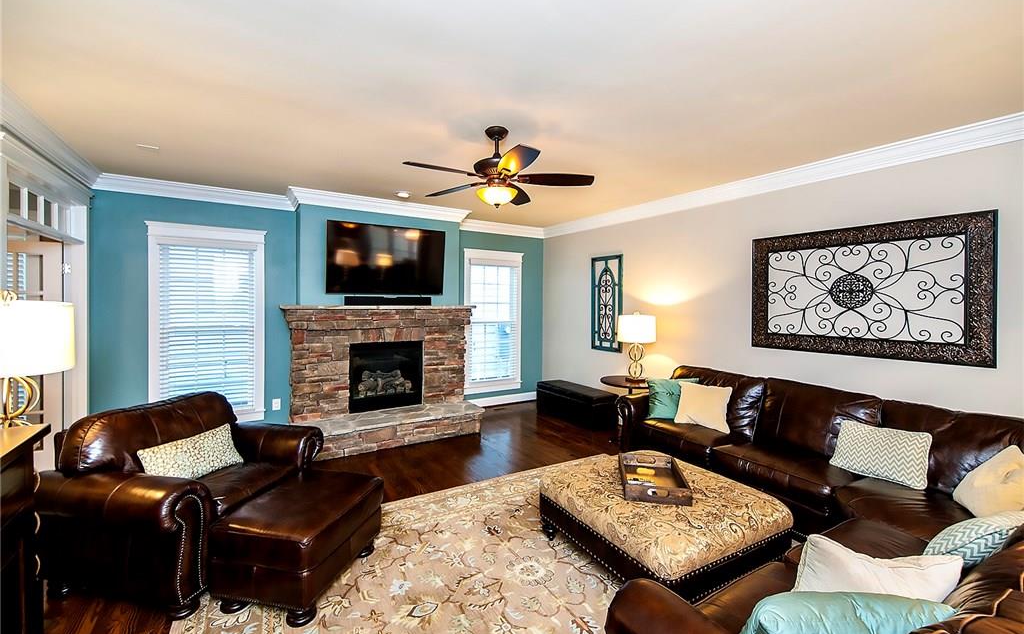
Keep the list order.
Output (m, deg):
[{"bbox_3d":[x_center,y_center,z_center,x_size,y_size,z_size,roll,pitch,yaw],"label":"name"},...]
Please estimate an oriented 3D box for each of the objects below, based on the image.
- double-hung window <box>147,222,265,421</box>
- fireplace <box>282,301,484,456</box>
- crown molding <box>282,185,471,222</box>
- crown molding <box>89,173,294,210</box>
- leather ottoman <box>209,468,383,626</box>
[{"bbox_3d":[-3.145,0.111,4.342,0.967,2.067,0.101,-1,2,-33],"label":"double-hung window"},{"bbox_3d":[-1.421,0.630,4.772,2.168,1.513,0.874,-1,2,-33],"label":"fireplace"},{"bbox_3d":[-1.425,-1.274,4.820,2.067,0.137,0.148,-1,2,-33],"label":"crown molding"},{"bbox_3d":[-3.138,-1.269,4.225,1.675,0.137,0.128,-1,2,-33],"label":"crown molding"},{"bbox_3d":[-1.153,1.235,2.306,0.554,0.476,0.710,1,2,12],"label":"leather ottoman"}]

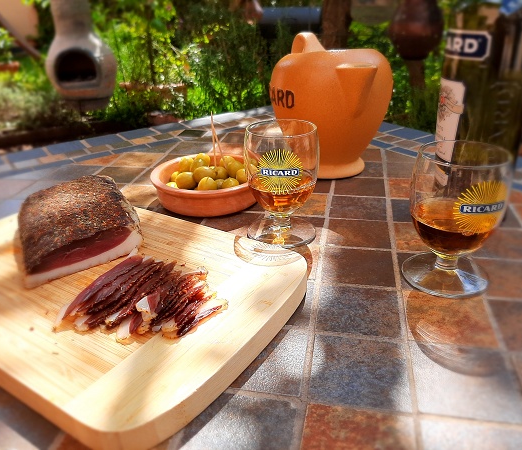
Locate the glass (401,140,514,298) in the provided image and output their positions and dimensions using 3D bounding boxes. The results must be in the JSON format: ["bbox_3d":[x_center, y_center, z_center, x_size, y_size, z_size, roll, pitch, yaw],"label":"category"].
[{"bbox_3d":[0.140,-0.004,0.328,0.065,0.101,0.065,-13,30,-19],"label":"glass"}]

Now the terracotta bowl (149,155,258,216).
[{"bbox_3d":[-0.056,-0.044,0.489,0.117,0.035,0.117,-2,28,1],"label":"terracotta bowl"}]

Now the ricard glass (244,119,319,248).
[{"bbox_3d":[0.018,-0.036,0.397,0.065,0.101,0.065,-1,28,3],"label":"ricard glass"}]

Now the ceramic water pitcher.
[{"bbox_3d":[0.081,-0.140,0.535,0.137,0.151,0.152,-10,29,-14],"label":"ceramic water pitcher"}]

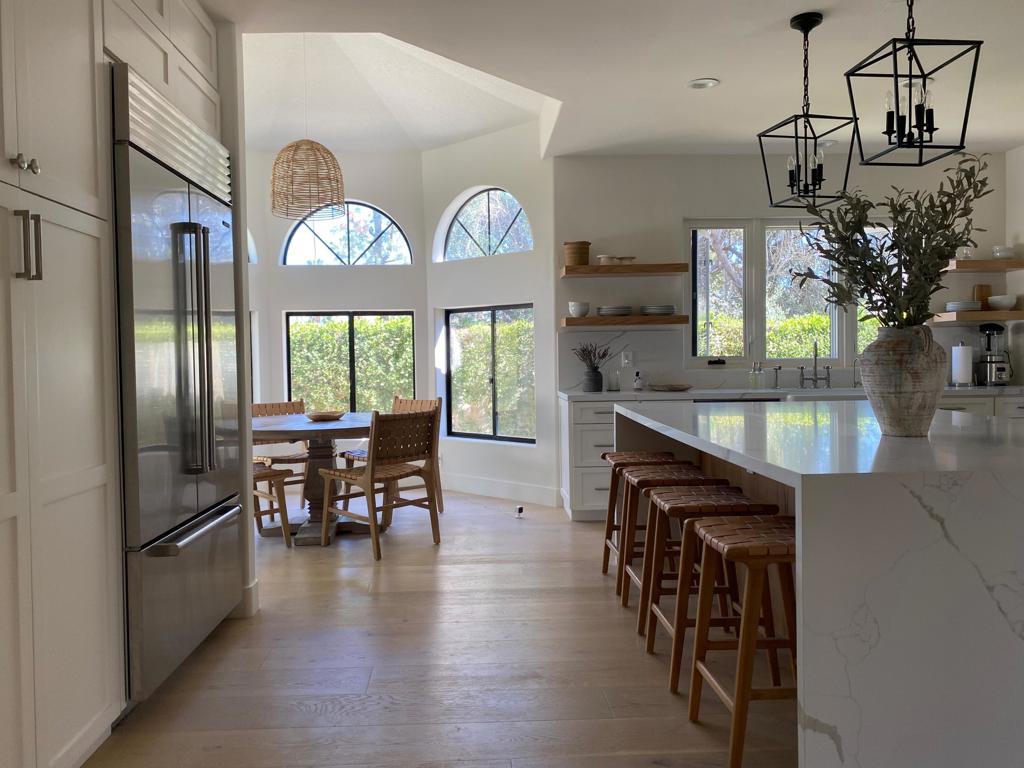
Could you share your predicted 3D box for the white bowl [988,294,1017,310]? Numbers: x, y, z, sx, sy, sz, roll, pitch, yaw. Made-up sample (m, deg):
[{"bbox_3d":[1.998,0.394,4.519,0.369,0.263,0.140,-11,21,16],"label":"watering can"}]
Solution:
[{"bbox_3d":[3.834,-0.622,6.011,0.190,0.126,0.190,-1,2,0],"label":"white bowl"}]

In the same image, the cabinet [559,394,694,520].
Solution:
[{"bbox_3d":[0.850,0.527,5.870,0.910,0.900,0.610,-1,2,-3],"label":"cabinet"}]

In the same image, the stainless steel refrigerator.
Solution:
[{"bbox_3d":[-1.538,0.025,3.026,0.660,2.130,1.050,-1,2,-3],"label":"stainless steel refrigerator"}]

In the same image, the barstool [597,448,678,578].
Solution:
[{"bbox_3d":[0.701,0.706,3.973,0.420,0.654,0.420,-1,2,-3],"label":"barstool"}]

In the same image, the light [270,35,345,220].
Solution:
[{"bbox_3d":[-1.406,-1.802,5.259,0.500,1.300,0.500,-1,2,-3],"label":"light"}]

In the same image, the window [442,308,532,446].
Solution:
[{"bbox_3d":[-0.160,-0.085,6.790,1.170,1.190,0.100,1,3,42],"label":"window"}]

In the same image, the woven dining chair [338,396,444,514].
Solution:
[{"bbox_3d":[-0.920,0.556,5.889,0.520,0.880,0.580,1,3,39],"label":"woven dining chair"}]

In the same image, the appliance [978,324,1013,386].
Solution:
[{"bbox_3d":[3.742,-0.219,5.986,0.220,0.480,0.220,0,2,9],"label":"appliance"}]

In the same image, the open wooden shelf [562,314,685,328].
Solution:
[{"bbox_3d":[0.862,-0.480,5.894,0.920,0.063,0.295,-1,2,-3],"label":"open wooden shelf"}]

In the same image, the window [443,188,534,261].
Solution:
[{"bbox_3d":[-0.176,-1.399,6.744,1.160,0.600,0.100,1,3,42],"label":"window"}]

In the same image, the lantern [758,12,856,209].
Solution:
[{"bbox_3d":[1.387,-1.279,3.623,0.318,0.855,0.318,-1,2,-12],"label":"lantern"}]

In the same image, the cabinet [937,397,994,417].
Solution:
[{"bbox_3d":[3.242,0.502,5.986,0.660,0.880,0.610,-1,2,-3],"label":"cabinet"}]

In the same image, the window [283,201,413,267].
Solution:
[{"bbox_3d":[-1.496,-1.375,7.035,1.190,0.585,0.100,-1,2,-3],"label":"window"}]

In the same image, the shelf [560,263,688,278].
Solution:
[{"bbox_3d":[0.857,-0.864,5.880,0.920,0.065,0.295,-1,2,-3],"label":"shelf"}]

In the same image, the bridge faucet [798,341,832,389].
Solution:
[{"bbox_3d":[2.349,-0.150,5.890,0.265,0.360,0.230,-1,2,-3],"label":"bridge faucet"}]

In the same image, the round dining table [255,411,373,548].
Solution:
[{"bbox_3d":[-1.298,0.631,5.223,1.385,0.762,1.385,-1,2,-3],"label":"round dining table"}]

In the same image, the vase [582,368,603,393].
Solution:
[{"bbox_3d":[0.599,-0.032,5.725,0.143,0.174,0.143,-1,2,-3],"label":"vase"}]

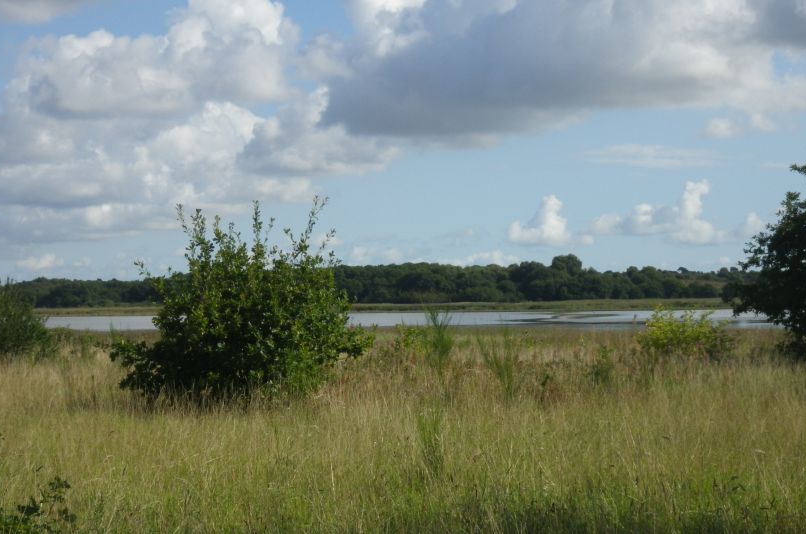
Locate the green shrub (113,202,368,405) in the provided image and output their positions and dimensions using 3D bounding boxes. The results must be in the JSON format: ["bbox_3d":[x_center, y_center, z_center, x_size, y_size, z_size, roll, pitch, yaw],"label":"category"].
[{"bbox_3d":[-2.120,0.459,20.500,3.440,2.718,2.924,0,-1,0],"label":"green shrub"}]

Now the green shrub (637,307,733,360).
[{"bbox_3d":[5.949,1.448,33.000,2.029,1.226,1.724,0,-1,0],"label":"green shrub"}]

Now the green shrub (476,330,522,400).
[{"bbox_3d":[1.267,1.319,20.500,0.604,0.972,0.544,0,-1,0],"label":"green shrub"}]

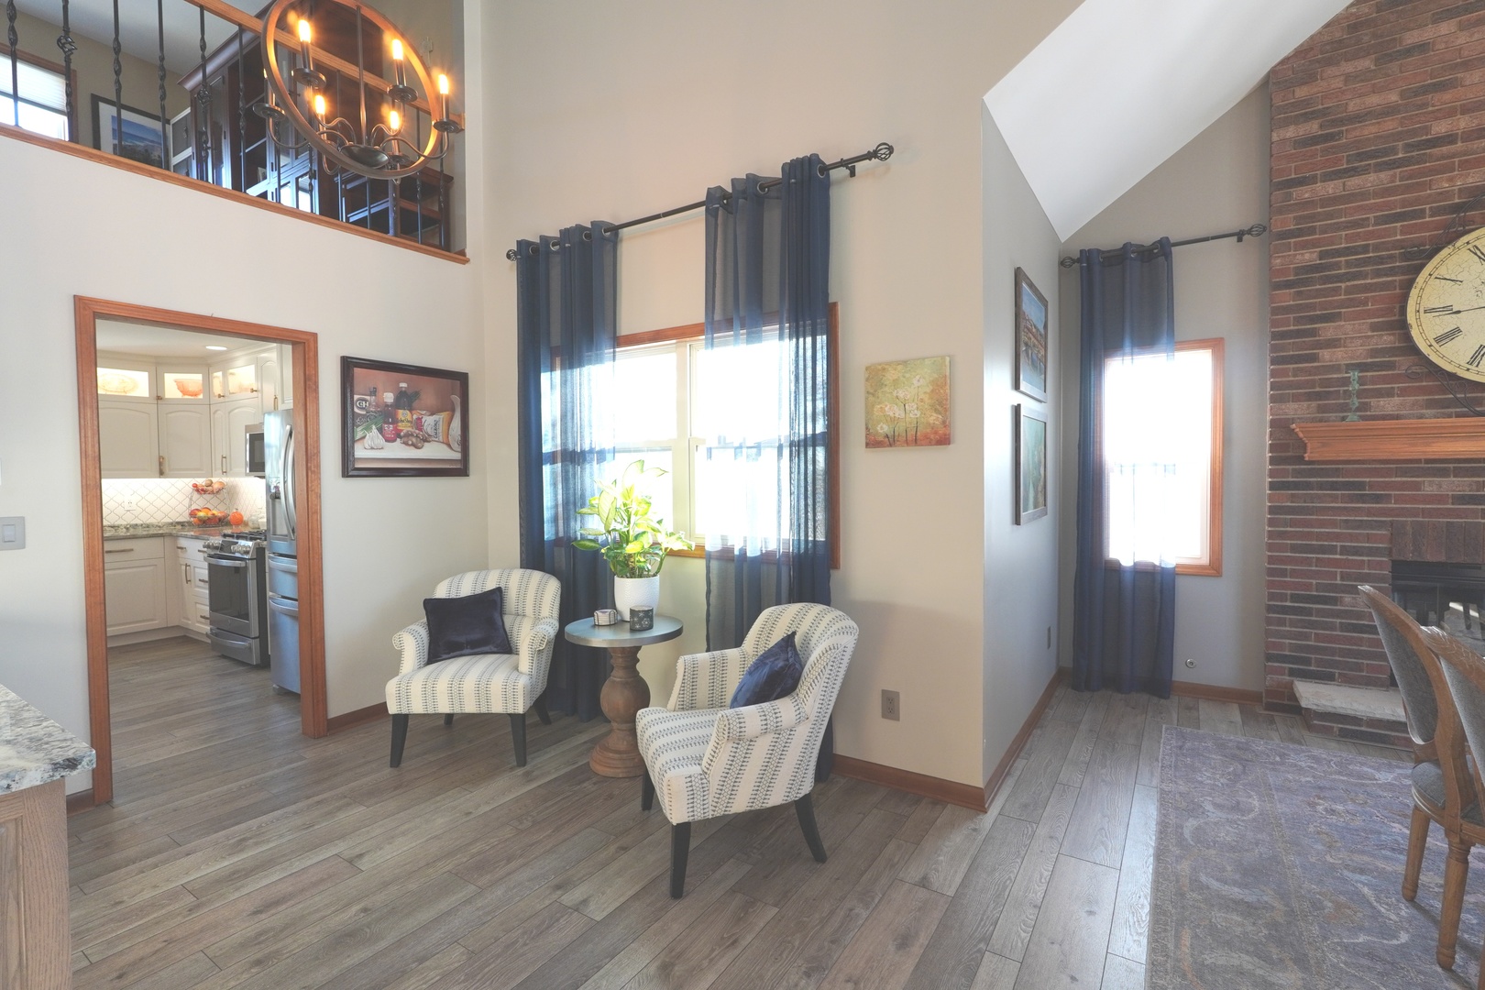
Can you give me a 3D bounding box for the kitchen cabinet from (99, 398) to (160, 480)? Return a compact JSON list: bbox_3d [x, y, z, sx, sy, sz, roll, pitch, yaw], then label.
[{"bbox_3d":[-5.409,-0.463,5.631,0.335,0.653,0.579,0,2,34],"label":"kitchen cabinet"}]

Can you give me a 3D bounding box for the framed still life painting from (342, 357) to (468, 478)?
[{"bbox_3d":[-1.935,-0.427,3.846,0.040,0.654,0.742,0,2,34],"label":"framed still life painting"}]

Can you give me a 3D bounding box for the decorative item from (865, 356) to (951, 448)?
[{"bbox_3d":[0.682,-0.374,2.736,0.363,0.353,0.031,0,2,34],"label":"decorative item"}]

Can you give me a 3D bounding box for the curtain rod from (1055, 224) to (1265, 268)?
[{"bbox_3d":[2.507,-1.489,3.999,1.050,0.080,0.120,1,2,34],"label":"curtain rod"}]

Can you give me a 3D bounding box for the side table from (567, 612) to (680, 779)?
[{"bbox_3d":[-0.549,0.936,3.118,0.544,0.650,0.544,-1,2,0],"label":"side table"}]

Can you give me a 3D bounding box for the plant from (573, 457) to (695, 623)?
[{"bbox_3d":[-0.543,0.218,3.310,0.600,0.800,0.520,-1,2,-9],"label":"plant"}]

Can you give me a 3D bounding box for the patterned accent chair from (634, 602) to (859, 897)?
[{"bbox_3d":[-0.002,0.870,2.521,0.740,0.840,0.700,-1,2,-19],"label":"patterned accent chair"}]

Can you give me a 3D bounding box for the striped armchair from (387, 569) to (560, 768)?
[{"bbox_3d":[-1.344,0.850,3.419,0.700,0.840,0.740,0,2,0],"label":"striped armchair"}]

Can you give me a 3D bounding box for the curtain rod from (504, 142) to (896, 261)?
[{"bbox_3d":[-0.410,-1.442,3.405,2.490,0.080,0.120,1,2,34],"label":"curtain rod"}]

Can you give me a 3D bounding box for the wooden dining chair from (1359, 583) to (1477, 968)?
[{"bbox_3d":[2.149,0.797,1.865,0.620,1.000,0.500,1,2,34],"label":"wooden dining chair"}]

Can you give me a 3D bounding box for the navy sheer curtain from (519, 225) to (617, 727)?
[{"bbox_3d":[-0.995,-0.104,3.730,0.770,2.675,0.110,0,2,34],"label":"navy sheer curtain"}]

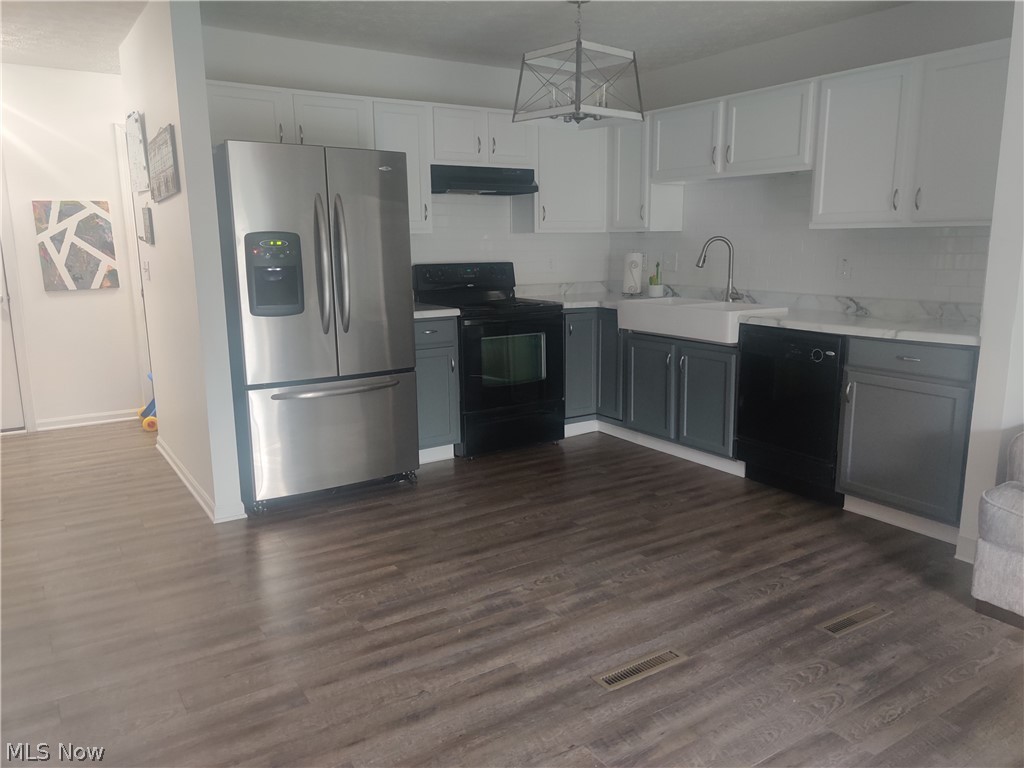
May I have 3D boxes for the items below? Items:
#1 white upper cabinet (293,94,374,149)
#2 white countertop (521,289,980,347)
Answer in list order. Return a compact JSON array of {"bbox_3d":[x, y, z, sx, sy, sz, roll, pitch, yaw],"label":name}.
[{"bbox_3d":[-1.068,-1.452,4.581,0.460,0.363,0.315,-7,12,-32],"label":"white upper cabinet"},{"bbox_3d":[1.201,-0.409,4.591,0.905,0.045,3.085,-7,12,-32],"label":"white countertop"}]

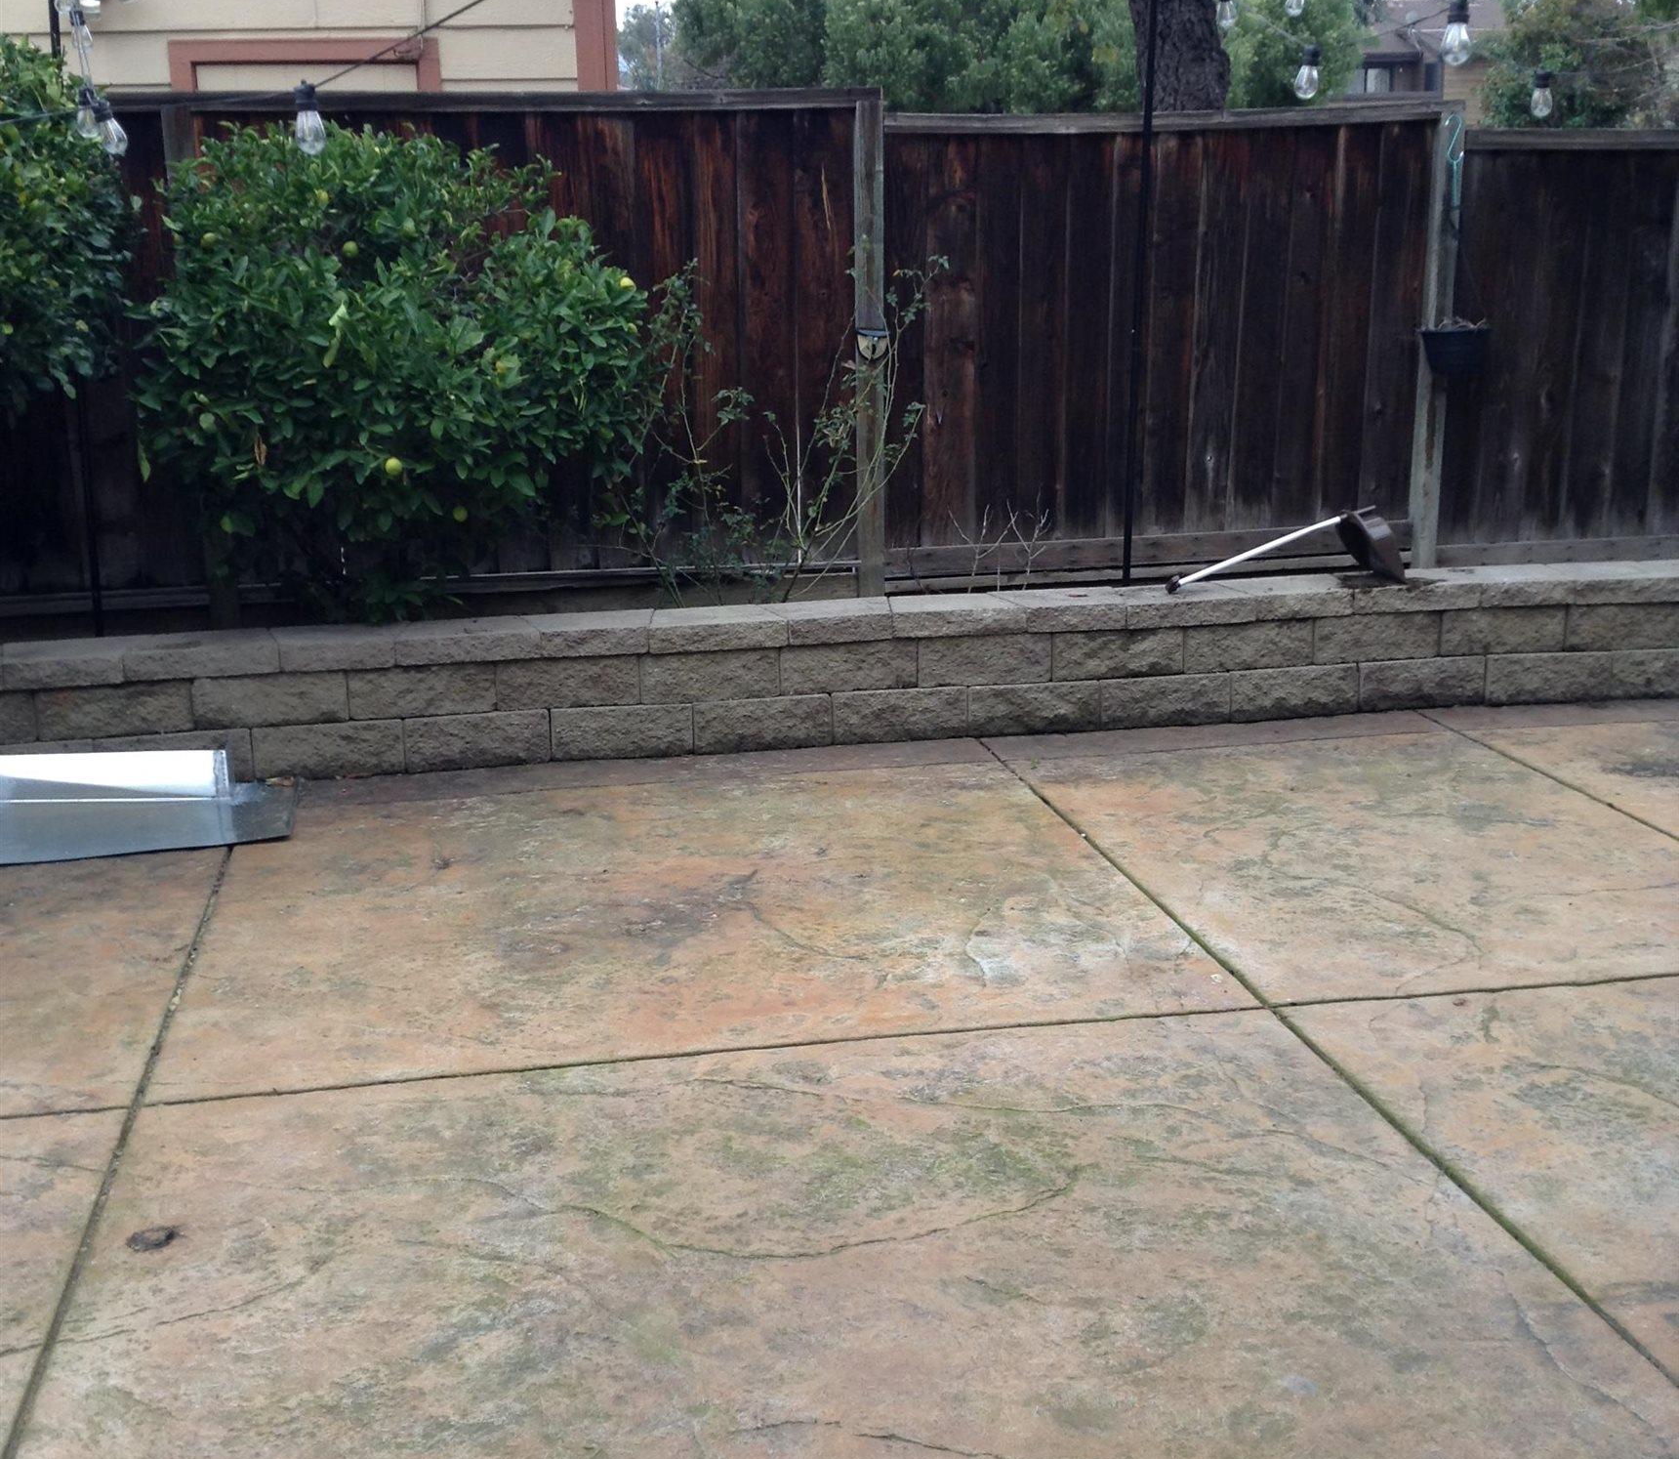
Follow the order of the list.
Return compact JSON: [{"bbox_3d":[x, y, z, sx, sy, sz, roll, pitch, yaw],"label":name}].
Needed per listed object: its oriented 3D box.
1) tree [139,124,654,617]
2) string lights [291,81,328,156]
[{"bbox_3d":[-1.230,-0.944,6.019,1.421,1.465,1.150,-3,13,-10],"label":"tree"},{"bbox_3d":[-0.854,-0.984,3.450,0.050,0.122,0.050,-3,13,-10],"label":"string lights"}]

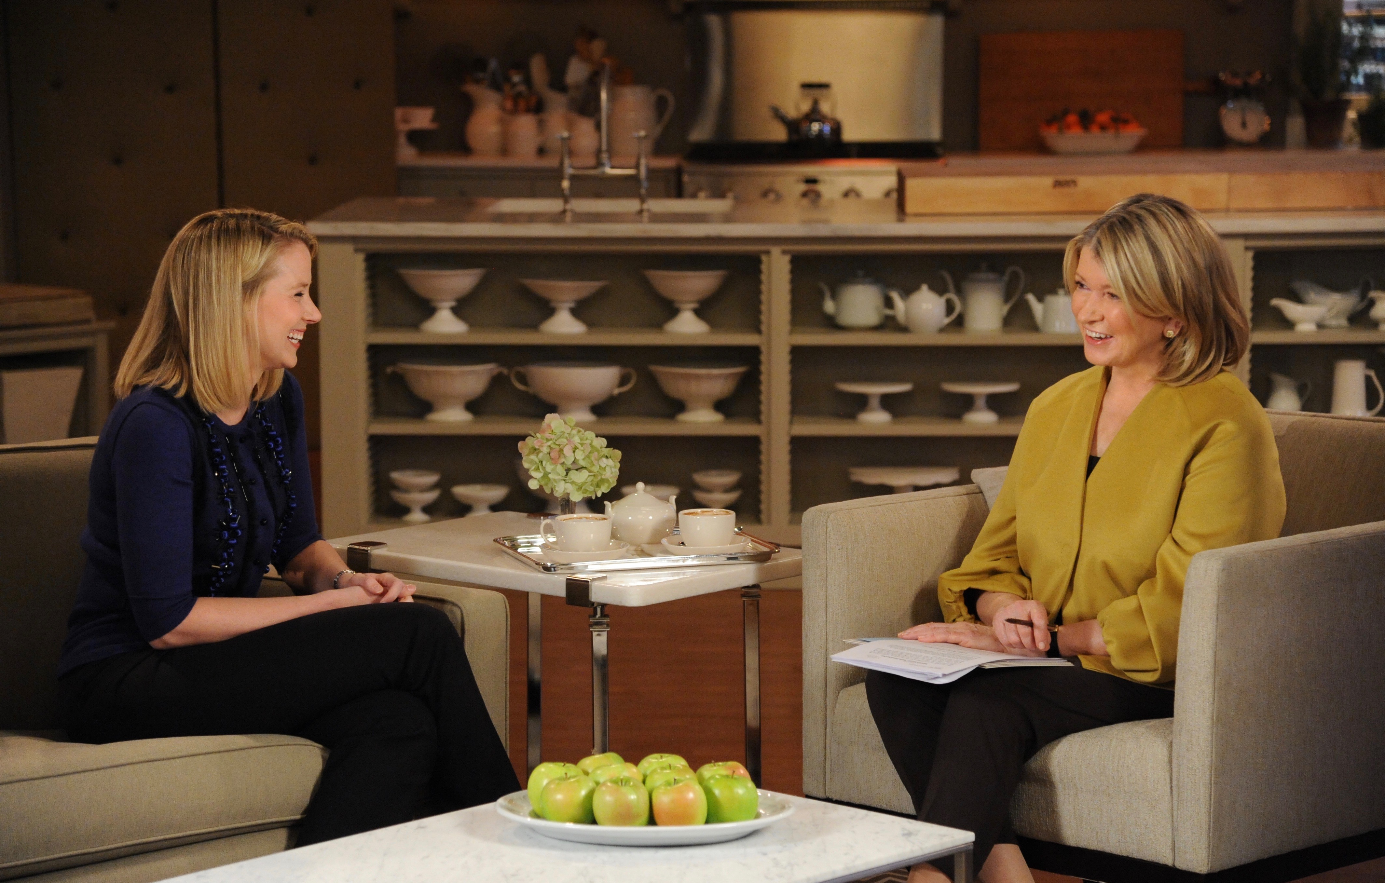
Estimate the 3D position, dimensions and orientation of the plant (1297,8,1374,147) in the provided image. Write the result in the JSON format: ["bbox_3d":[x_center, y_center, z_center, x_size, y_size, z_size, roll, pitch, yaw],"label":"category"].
[{"bbox_3d":[2.229,-1.262,13.100,0.270,0.490,0.260,0,7,0],"label":"plant"}]

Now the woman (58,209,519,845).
[{"bbox_3d":[-0.550,0.270,5.758,0.840,1.240,0.530,5,9,37],"label":"woman"}]

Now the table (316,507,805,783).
[{"bbox_3d":[-0.235,0.476,6.812,0.760,0.575,0.480,6,9,41],"label":"table"}]

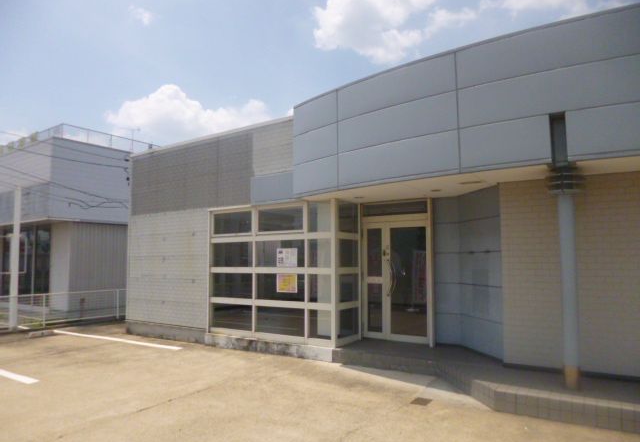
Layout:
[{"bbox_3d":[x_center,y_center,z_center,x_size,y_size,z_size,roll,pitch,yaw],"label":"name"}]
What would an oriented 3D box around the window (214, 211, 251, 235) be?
[{"bbox_3d":[-1.592,0.050,8.036,0.972,0.398,0.080,-4,-7,34],"label":"window"}]

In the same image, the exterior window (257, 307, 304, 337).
[{"bbox_3d":[-0.666,1.641,7.253,1.040,0.434,0.080,-4,-7,34],"label":"exterior window"}]

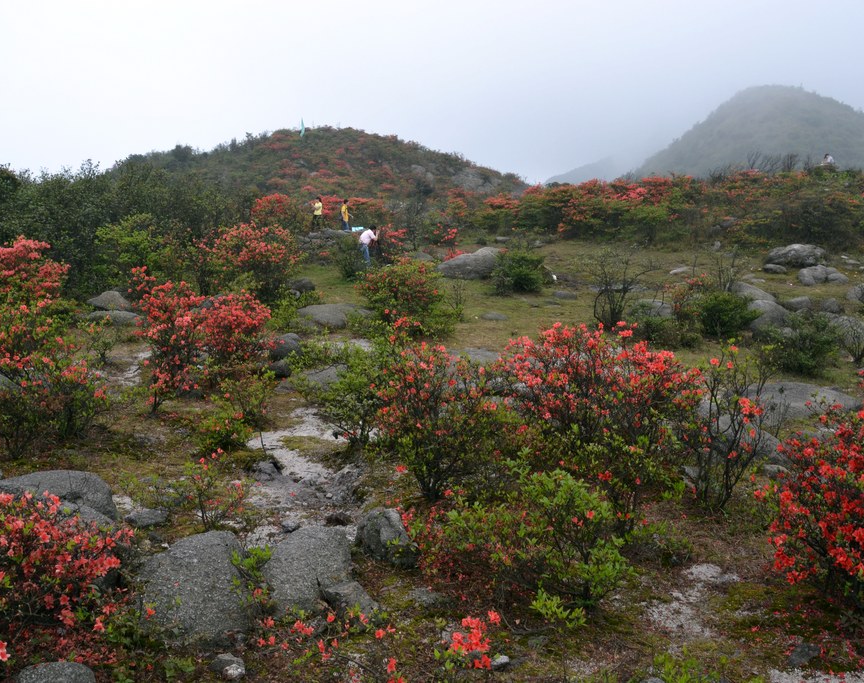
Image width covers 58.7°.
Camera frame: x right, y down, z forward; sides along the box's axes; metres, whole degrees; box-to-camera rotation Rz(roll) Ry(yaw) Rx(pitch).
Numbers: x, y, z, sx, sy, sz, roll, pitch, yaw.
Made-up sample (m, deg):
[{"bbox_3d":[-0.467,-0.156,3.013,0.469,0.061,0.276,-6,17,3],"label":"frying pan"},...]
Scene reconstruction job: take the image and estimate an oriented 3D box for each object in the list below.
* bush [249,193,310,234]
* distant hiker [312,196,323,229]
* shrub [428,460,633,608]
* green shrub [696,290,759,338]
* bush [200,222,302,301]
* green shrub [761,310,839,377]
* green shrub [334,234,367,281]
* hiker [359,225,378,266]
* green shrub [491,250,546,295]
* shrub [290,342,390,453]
[{"bbox_3d":[-6.750,-5.622,34.000,2.700,1.950,2.200,-1,5,-11],"label":"bush"},{"bbox_3d":[-5.564,-6.166,37.000,0.500,1.660,0.500,0,5,6],"label":"distant hiker"},{"bbox_3d":[0.418,0.906,3.550,0.970,0.620,0.750,1,5,7],"label":"shrub"},{"bbox_3d":[4.232,-0.387,11.000,0.880,0.670,0.800,2,5,21],"label":"green shrub"},{"bbox_3d":[-3.426,-1.510,14.500,1.850,1.500,1.600,-1,5,-13],"label":"bush"},{"bbox_3d":[4.115,0.022,8.600,0.860,0.700,0.760,2,6,26],"label":"green shrub"},{"bbox_3d":[-2.387,-2.490,22.500,0.980,1.360,0.900,-1,5,-6],"label":"green shrub"},{"bbox_3d":[-2.232,-3.339,27.000,0.680,1.420,0.500,-1,5,-11],"label":"hiker"},{"bbox_3d":[1.892,-1.509,16.800,1.200,0.930,1.050,1,5,6],"label":"green shrub"},{"bbox_3d":[-0.672,0.401,5.700,0.730,0.800,0.650,-1,5,-7],"label":"shrub"}]

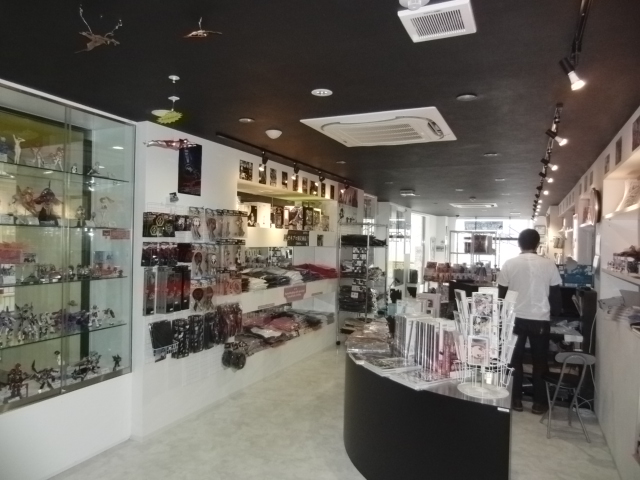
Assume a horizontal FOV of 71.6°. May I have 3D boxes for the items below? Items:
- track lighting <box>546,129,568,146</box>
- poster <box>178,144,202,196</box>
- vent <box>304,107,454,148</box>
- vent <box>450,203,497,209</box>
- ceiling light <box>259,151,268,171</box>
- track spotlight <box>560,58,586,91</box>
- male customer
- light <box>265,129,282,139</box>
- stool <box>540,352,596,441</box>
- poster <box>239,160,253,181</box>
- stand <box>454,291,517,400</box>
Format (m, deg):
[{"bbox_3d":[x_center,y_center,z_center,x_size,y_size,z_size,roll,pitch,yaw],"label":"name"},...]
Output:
[{"bbox_3d":[1.549,-0.667,2.883,0.140,0.080,0.070,29,11,23],"label":"track lighting"},{"bbox_3d":[-1.072,-0.597,3.697,0.015,0.435,0.275,1,0,25],"label":"poster"},{"bbox_3d":[0.493,-0.840,3.383,0.950,0.060,0.950,1,0,25],"label":"vent"},{"bbox_3d":[3.364,-0.759,9.695,0.950,0.060,0.950,1,0,25],"label":"vent"},{"bbox_3d":[-0.538,-0.755,4.220,0.110,0.180,0.090,1,0,25],"label":"ceiling light"},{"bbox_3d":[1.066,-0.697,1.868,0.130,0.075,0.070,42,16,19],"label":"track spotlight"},{"bbox_3d":[1.994,0.751,4.214,0.580,1.700,0.380,1,0,25],"label":"male customer"},{"bbox_3d":[-0.364,-0.825,3.511,0.135,0.060,0.135,1,0,0],"label":"light"},{"bbox_3d":[2.023,1.249,3.676,0.350,0.710,0.470,1,0,13],"label":"stool"},{"bbox_3d":[-0.729,-0.688,4.429,0.015,0.187,0.225,1,0,25],"label":"poster"},{"bbox_3d":[0.966,0.596,2.598,0.350,0.570,0.350,1,0,20],"label":"stand"}]

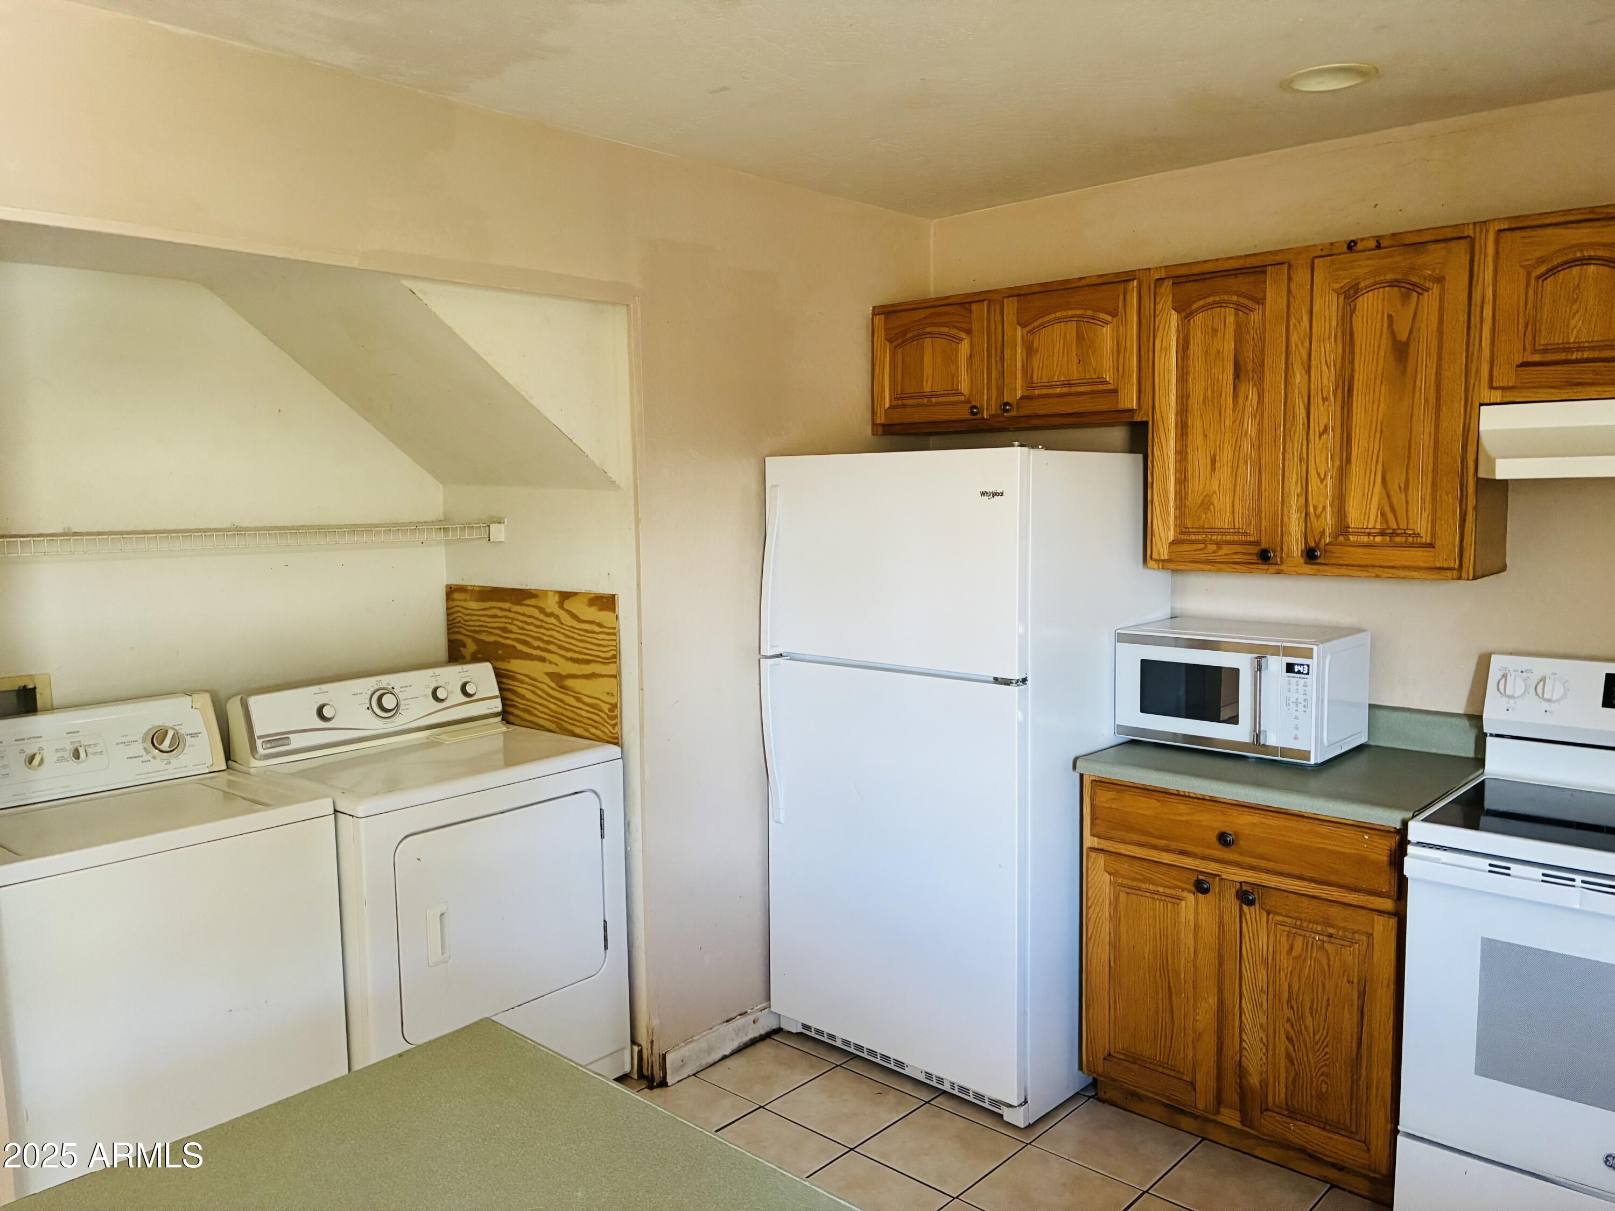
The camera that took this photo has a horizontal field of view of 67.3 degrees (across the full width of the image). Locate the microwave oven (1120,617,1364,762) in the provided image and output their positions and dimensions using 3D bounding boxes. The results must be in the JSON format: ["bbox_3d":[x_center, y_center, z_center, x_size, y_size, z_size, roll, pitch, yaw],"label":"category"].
[{"bbox_3d":[1.115,0.214,3.122,0.513,0.299,0.380,5,8,42],"label":"microwave oven"}]

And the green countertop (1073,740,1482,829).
[{"bbox_3d":[1.155,0.401,2.973,0.780,0.040,0.625,5,8,42],"label":"green countertop"}]

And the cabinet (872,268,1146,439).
[{"bbox_3d":[0.638,-0.703,3.520,0.923,0.386,0.335,5,8,42],"label":"cabinet"}]

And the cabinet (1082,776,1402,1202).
[{"bbox_3d":[1.166,0.854,3.023,0.760,0.872,0.610,5,8,42],"label":"cabinet"}]

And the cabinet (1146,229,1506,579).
[{"bbox_3d":[1.260,-0.467,2.970,0.762,0.764,0.335,5,8,42],"label":"cabinet"}]

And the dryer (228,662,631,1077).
[{"bbox_3d":[-0.996,0.752,3.230,0.710,1.088,0.738,5,8,42],"label":"dryer"}]

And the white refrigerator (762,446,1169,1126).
[{"bbox_3d":[0.448,0.415,3.445,0.833,1.680,0.825,5,8,42],"label":"white refrigerator"}]

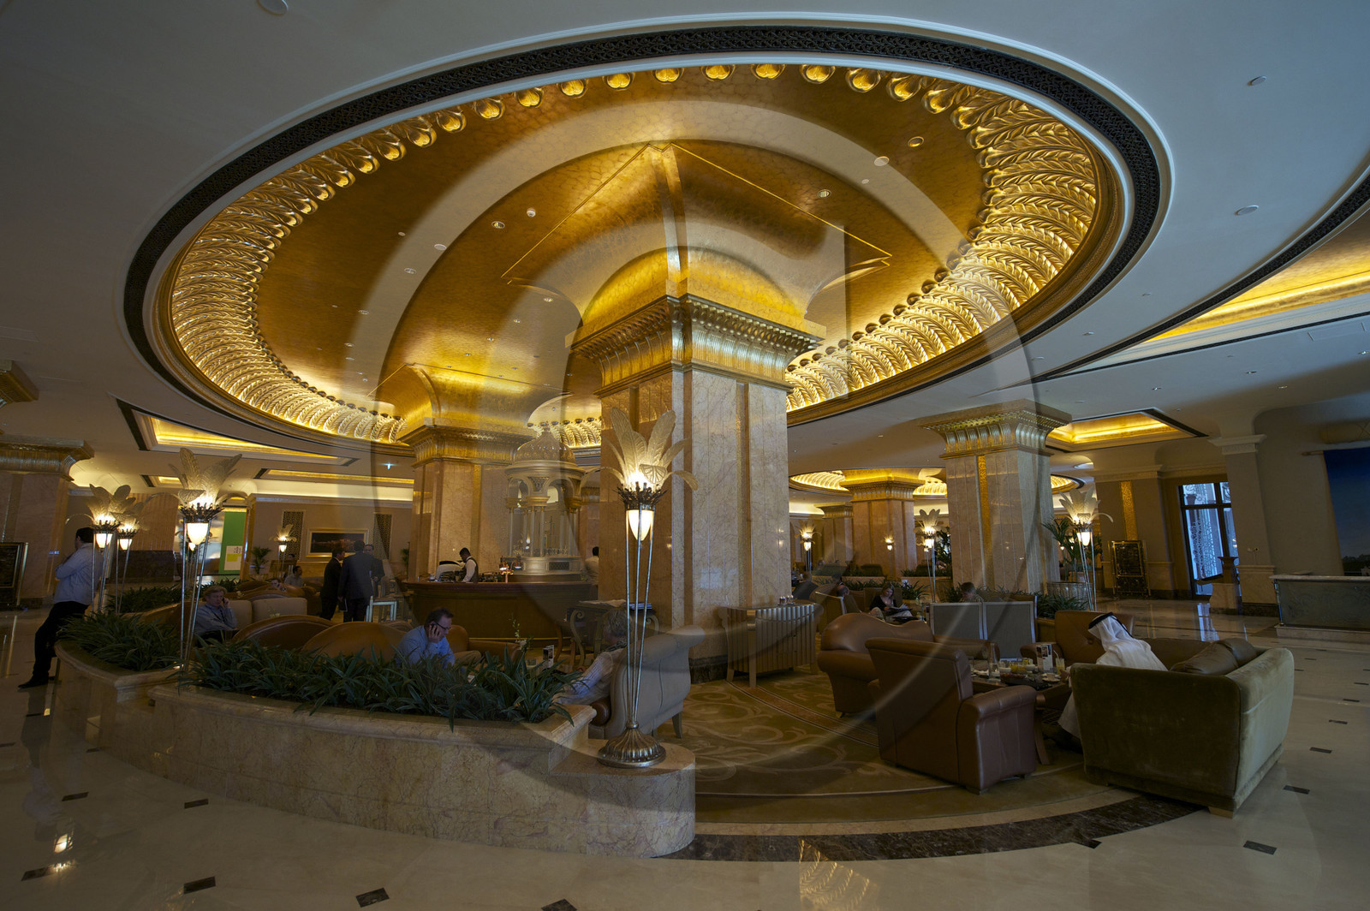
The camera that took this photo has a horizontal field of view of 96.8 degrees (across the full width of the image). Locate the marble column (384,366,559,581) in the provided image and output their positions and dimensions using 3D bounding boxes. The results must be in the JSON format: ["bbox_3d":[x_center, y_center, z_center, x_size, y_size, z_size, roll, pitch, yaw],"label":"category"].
[{"bbox_3d":[-6.036,1.639,16.336,2.666,4.883,2.666,7,-11,-38],"label":"marble column"}]

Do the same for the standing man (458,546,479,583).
[{"bbox_3d":[-3.975,2.477,11.089,0.388,1.612,0.449,0,-9,-2],"label":"standing man"}]

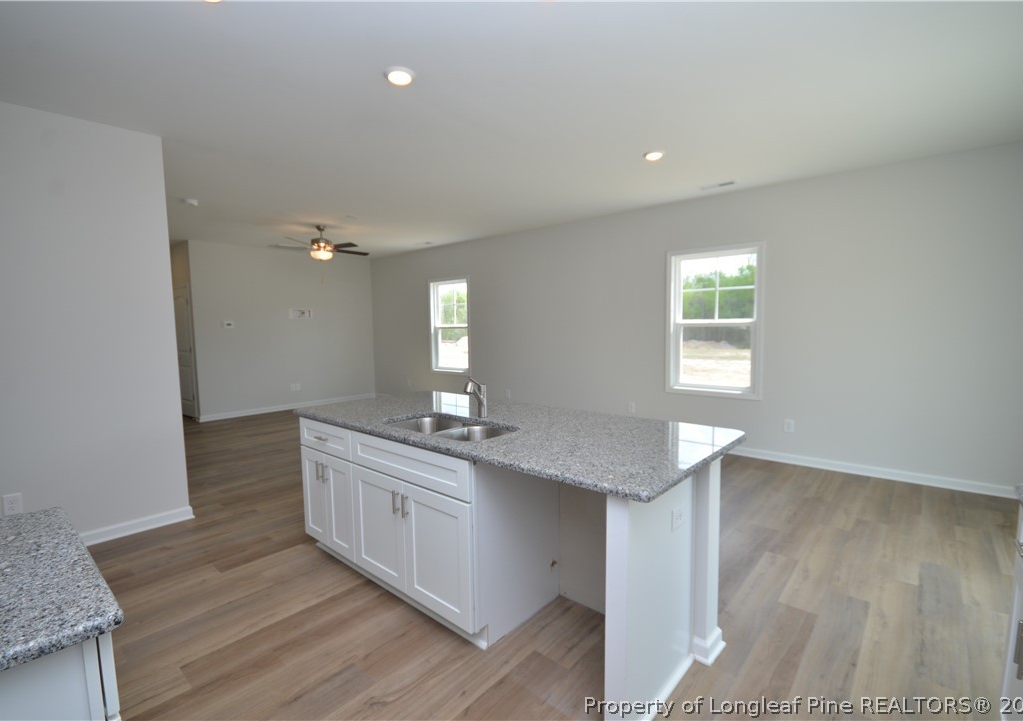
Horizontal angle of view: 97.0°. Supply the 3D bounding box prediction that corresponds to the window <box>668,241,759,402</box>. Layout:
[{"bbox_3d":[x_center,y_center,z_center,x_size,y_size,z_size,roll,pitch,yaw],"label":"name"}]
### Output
[{"bbox_3d":[2.196,-0.412,4.947,0.950,1.550,0.120,3,6,40],"label":"window"}]

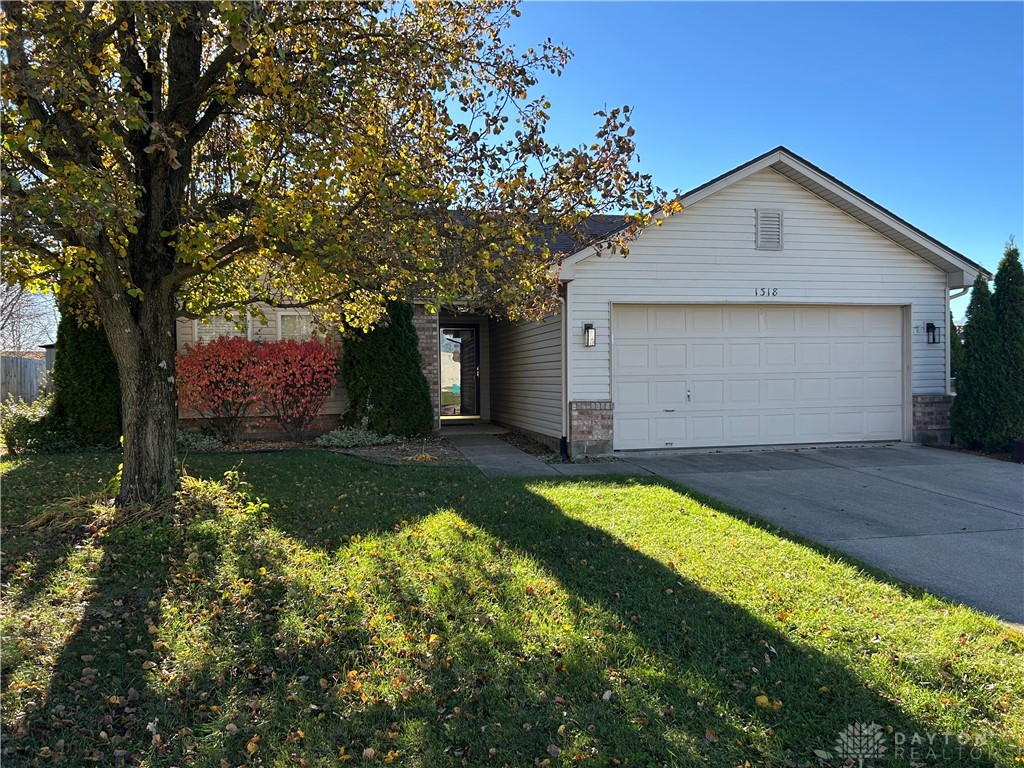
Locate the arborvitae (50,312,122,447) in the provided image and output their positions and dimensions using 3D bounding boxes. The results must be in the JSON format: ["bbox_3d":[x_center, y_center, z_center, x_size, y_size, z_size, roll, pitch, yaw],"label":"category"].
[{"bbox_3d":[-6.844,-0.282,12.578,1.200,2.559,1.200,-1,0,-12],"label":"arborvitae"}]

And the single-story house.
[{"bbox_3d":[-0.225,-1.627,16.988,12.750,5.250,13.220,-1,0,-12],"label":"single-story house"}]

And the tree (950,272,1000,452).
[{"bbox_3d":[7.013,-0.357,11.549,0.800,2.604,0.800,-1,0,-12],"label":"tree"}]

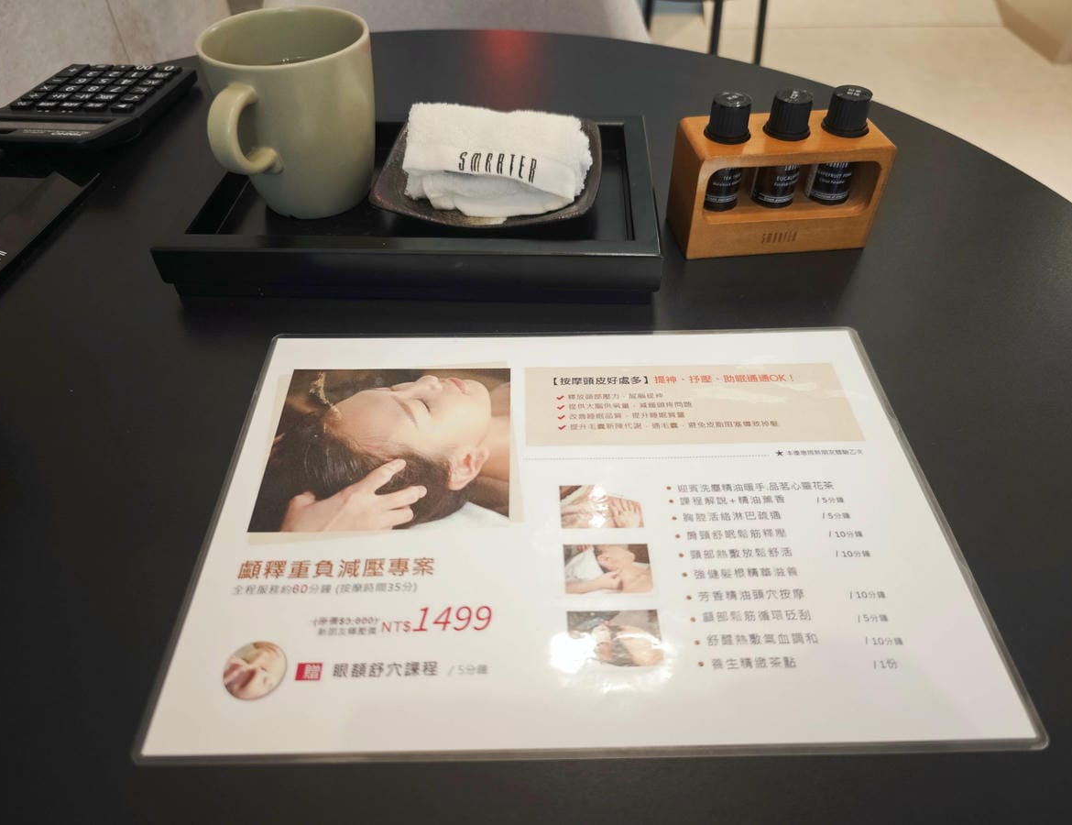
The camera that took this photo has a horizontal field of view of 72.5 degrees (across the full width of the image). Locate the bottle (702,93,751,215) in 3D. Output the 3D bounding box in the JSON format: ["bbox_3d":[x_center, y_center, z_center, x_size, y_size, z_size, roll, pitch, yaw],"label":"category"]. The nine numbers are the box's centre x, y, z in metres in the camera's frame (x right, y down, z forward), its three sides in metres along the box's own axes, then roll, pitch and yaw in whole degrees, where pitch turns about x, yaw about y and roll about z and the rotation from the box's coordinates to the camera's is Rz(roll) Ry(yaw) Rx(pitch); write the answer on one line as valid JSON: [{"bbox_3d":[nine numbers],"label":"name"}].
[{"bbox_3d":[0.105,-0.144,0.407,0.025,0.061,0.025,-5,47,-4],"label":"bottle"}]

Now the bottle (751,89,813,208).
[{"bbox_3d":[0.138,-0.147,0.410,0.025,0.061,0.025,-5,47,-4],"label":"bottle"}]

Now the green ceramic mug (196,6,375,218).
[{"bbox_3d":[-0.138,-0.161,0.416,0.090,0.092,0.114,15,49,14],"label":"green ceramic mug"}]

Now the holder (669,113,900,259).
[{"bbox_3d":[0.137,-0.132,0.423,0.107,0.063,0.046,-5,47,-4],"label":"holder"}]

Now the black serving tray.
[{"bbox_3d":[-0.065,-0.128,0.442,0.266,0.033,0.157,1,47,2],"label":"black serving tray"}]

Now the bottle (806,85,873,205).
[{"bbox_3d":[0.171,-0.150,0.412,0.025,0.061,0.025,-5,47,-4],"label":"bottle"}]

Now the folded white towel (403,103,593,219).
[{"bbox_3d":[-0.021,-0.147,0.429,0.104,0.036,0.062,7,48,7],"label":"folded white towel"}]

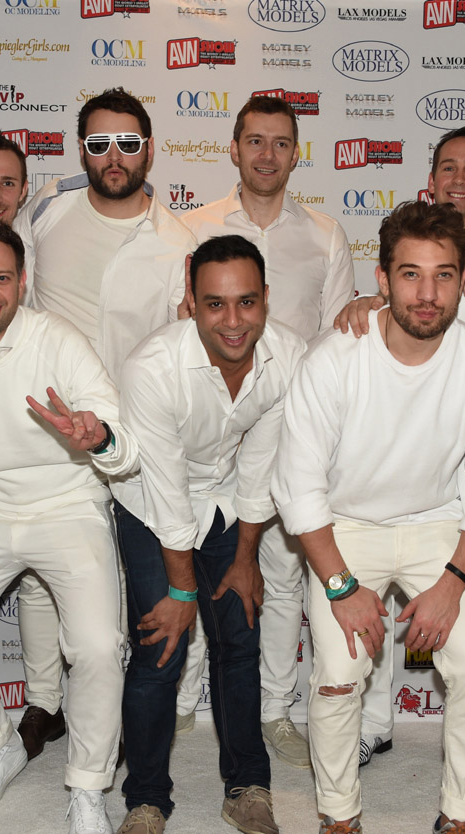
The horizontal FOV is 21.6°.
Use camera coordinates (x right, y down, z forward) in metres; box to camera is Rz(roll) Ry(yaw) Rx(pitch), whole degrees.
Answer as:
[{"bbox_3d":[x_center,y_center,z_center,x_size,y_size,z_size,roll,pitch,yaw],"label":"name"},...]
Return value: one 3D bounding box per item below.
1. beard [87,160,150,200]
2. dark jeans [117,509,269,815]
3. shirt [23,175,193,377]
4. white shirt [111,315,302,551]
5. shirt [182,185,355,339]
[{"bbox_3d":[-0.288,-0.598,3.050,0.150,0.115,0.110,0,8,-5],"label":"beard"},{"bbox_3d":[-0.091,0.537,2.850,0.350,0.820,0.370,0,8,-5],"label":"dark jeans"},{"bbox_3d":[-0.313,-0.239,3.100,0.480,0.720,0.330,1,13,-3],"label":"shirt"},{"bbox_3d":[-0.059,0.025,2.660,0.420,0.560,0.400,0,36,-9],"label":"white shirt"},{"bbox_3d":[0.093,-0.240,3.160,0.470,0.700,0.300,1,11,0],"label":"shirt"}]

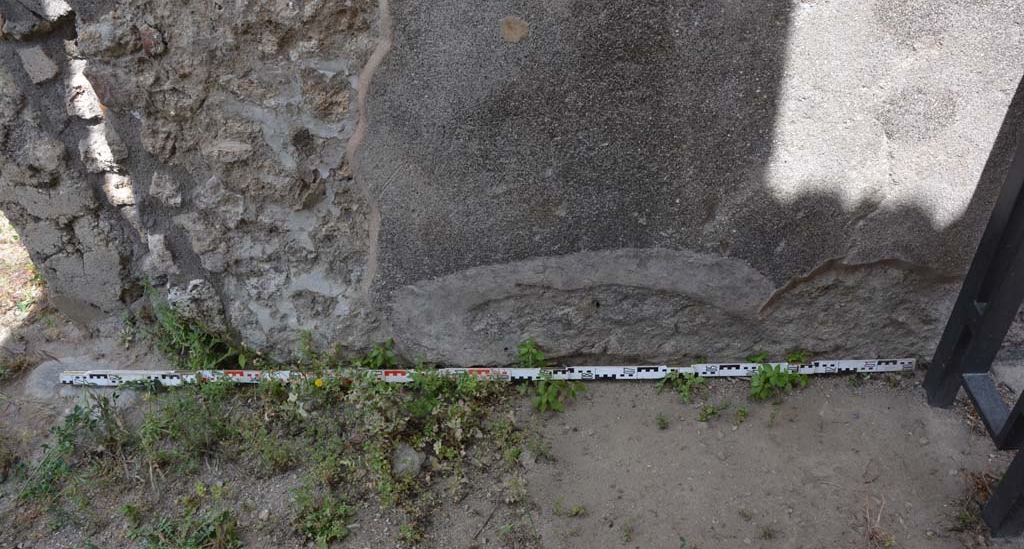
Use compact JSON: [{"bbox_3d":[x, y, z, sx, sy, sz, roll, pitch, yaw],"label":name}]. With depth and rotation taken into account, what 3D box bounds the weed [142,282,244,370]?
[{"bbox_3d":[-0.773,0.121,1.865,0.235,0.190,0.142,-1,35,0],"label":"weed"}]

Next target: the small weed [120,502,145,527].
[{"bbox_3d":[-0.751,0.478,1.521,0.041,0.036,0.036,-1,38,0],"label":"small weed"}]

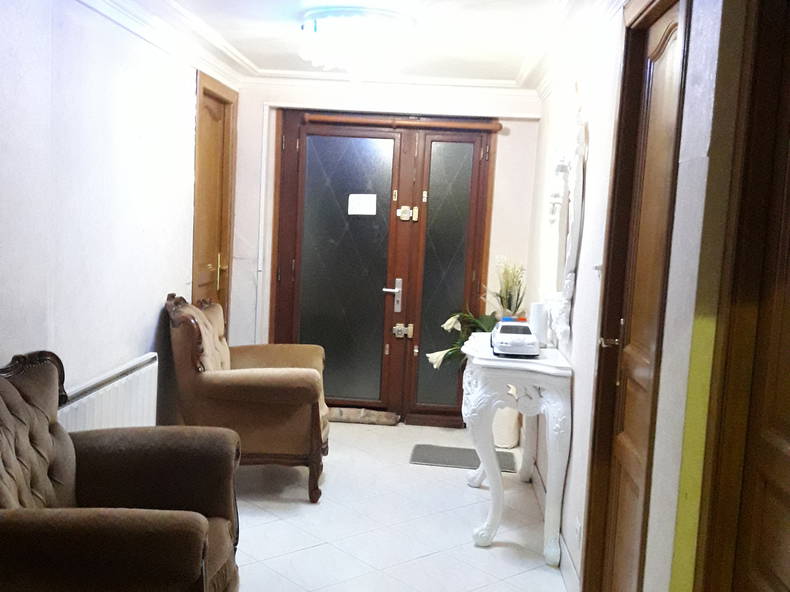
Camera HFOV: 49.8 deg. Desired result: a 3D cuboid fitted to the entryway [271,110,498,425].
[{"bbox_3d":[-0.105,-0.181,5.693,1.450,2.050,0.130,3,5,3],"label":"entryway"}]

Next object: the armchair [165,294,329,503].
[{"bbox_3d":[-0.767,0.471,4.433,0.830,0.920,0.870,3,5,-2],"label":"armchair"}]

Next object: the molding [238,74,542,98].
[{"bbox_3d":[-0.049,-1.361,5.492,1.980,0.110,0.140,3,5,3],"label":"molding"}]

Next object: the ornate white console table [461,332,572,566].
[{"bbox_3d":[0.509,0.634,3.985,0.420,0.810,1.150,3,5,3],"label":"ornate white console table"}]

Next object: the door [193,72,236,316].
[{"bbox_3d":[-1.143,-0.235,5.266,0.090,2.130,0.920,3,5,3],"label":"door"}]

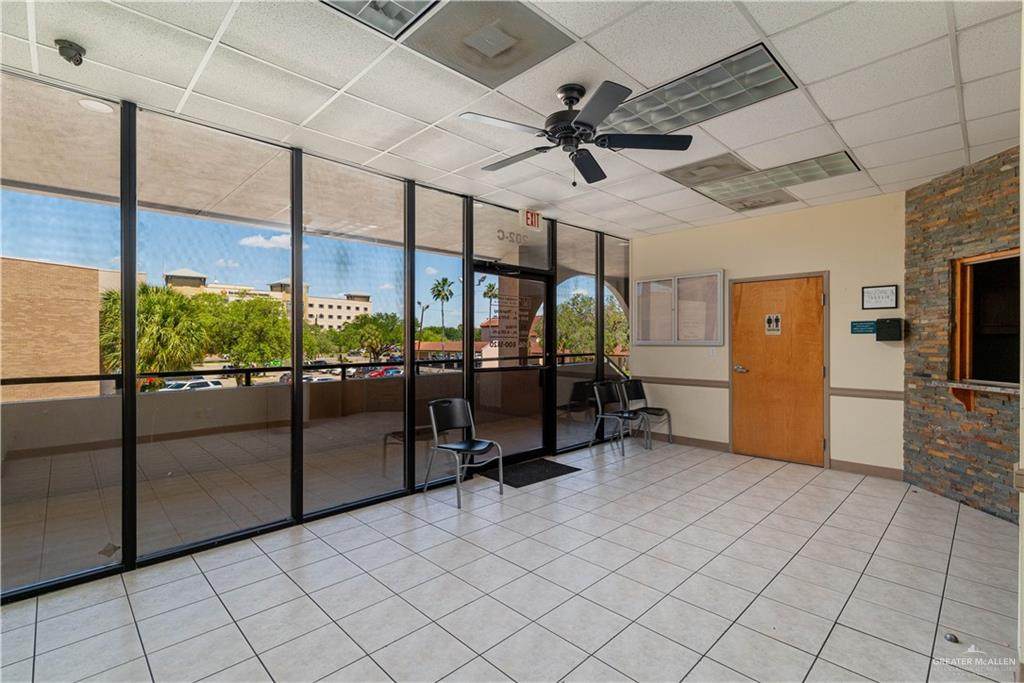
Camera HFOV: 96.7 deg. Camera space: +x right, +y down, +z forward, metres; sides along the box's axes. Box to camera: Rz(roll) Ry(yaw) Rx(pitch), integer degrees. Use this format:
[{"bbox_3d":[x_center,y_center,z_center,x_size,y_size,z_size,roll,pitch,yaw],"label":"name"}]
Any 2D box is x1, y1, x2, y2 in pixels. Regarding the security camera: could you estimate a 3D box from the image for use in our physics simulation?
[{"bbox_3d":[-2.120,-1.369,2.184,0.107,0.085,0.107,0,0,22],"label":"security camera"}]

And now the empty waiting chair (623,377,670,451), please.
[{"bbox_3d":[1.704,0.925,5.961,0.500,0.810,0.580,-1,1,-44],"label":"empty waiting chair"}]

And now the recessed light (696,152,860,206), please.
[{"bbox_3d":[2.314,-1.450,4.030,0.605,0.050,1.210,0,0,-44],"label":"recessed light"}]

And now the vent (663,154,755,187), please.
[{"bbox_3d":[1.669,-1.453,3.856,0.617,0.025,0.610,-1,1,-44],"label":"vent"}]

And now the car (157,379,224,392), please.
[{"bbox_3d":[-27.178,4.111,38.008,1.950,1.760,4.900,0,1,27],"label":"car"}]

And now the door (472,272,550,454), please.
[{"bbox_3d":[0.013,0.284,4.908,1.111,2.081,0.050,0,0,-44],"label":"door"}]

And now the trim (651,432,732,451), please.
[{"bbox_3d":[2.176,1.279,5.816,1.150,0.102,0.015,0,0,45],"label":"trim"}]

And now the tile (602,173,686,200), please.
[{"bbox_3d":[1.224,-1.435,4.249,0.600,0.020,0.600,0,1,-44],"label":"tile"}]

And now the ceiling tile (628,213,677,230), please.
[{"bbox_3d":[1.689,-1.459,5.556,0.605,0.020,0.605,0,0,-44],"label":"ceiling tile"}]

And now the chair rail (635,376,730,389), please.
[{"bbox_3d":[2.121,0.527,5.918,0.020,0.085,1.310,0,1,-44],"label":"chair rail"}]

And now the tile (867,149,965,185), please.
[{"bbox_3d":[3.404,-1.454,3.832,0.617,0.025,0.610,-1,1,-44],"label":"tile"}]

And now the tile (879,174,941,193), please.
[{"bbox_3d":[3.677,-1.458,4.212,0.302,0.025,0.439,-1,1,-44],"label":"tile"}]

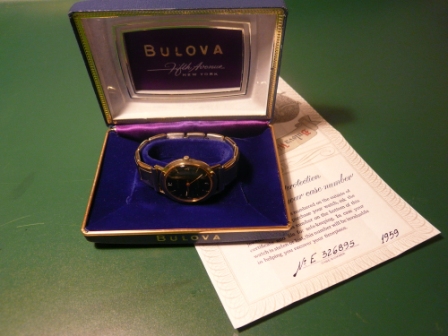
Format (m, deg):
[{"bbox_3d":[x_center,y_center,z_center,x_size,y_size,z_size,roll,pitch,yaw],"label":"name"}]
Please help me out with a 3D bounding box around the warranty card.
[{"bbox_3d":[0.030,-0.006,0.286,0.147,0.005,0.217,-18,50,-16],"label":"warranty card"}]

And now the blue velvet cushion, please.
[{"bbox_3d":[-0.025,-0.001,0.254,0.127,0.028,0.096,-1,47,-1],"label":"blue velvet cushion"}]

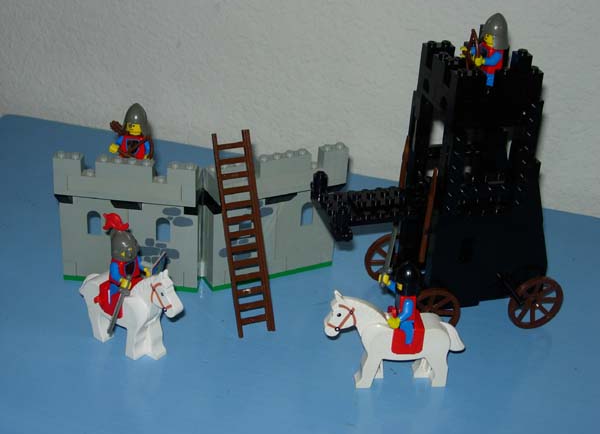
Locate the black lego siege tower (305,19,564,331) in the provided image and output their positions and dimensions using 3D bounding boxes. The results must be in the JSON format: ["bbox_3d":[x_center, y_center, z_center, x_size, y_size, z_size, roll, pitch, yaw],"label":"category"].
[{"bbox_3d":[0.080,-0.027,0.580,0.137,0.182,0.071,-5,29,-16],"label":"black lego siege tower"}]

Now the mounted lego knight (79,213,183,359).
[{"bbox_3d":[-0.090,0.035,0.556,0.077,0.077,0.030,22,33,31],"label":"mounted lego knight"}]

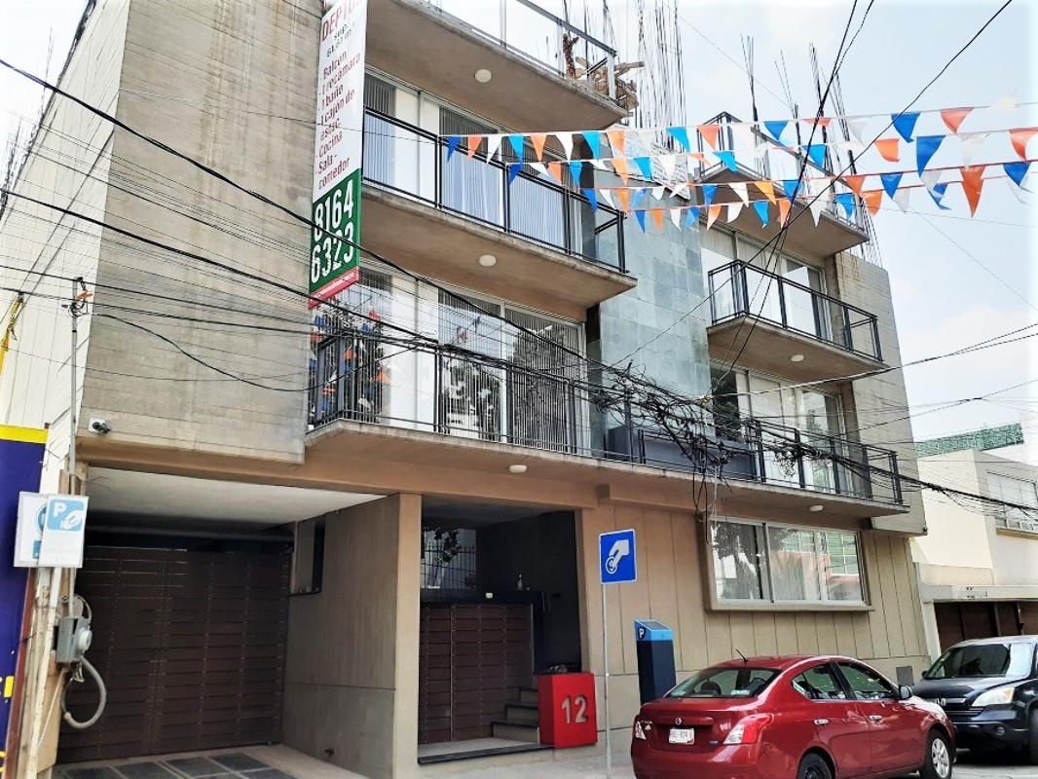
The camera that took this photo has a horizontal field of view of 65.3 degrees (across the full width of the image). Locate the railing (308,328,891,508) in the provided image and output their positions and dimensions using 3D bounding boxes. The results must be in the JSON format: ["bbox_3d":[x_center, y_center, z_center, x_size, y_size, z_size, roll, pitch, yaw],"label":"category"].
[{"bbox_3d":[2.359,0.809,11.715,11.047,0.934,0.700,12,-20,-36],"label":"railing"}]

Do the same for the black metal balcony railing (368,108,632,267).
[{"bbox_3d":[-0.375,-2.365,10.457,4.205,0.944,0.650,12,-20,-36],"label":"black metal balcony railing"}]

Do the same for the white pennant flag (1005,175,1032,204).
[{"bbox_3d":[4.400,-1.752,7.126,0.040,0.260,0.210,11,0,-34],"label":"white pennant flag"}]

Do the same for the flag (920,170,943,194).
[{"bbox_3d":[3.562,-1.796,6.996,0.040,0.220,0.180,12,1,-37],"label":"flag"}]

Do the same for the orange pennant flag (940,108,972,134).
[{"bbox_3d":[3.204,-1.968,5.941,0.210,0.230,0.040,12,-4,42],"label":"orange pennant flag"}]

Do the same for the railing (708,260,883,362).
[{"bbox_3d":[5.056,-1.244,14.516,4.156,0.944,0.650,12,-20,-36],"label":"railing"}]

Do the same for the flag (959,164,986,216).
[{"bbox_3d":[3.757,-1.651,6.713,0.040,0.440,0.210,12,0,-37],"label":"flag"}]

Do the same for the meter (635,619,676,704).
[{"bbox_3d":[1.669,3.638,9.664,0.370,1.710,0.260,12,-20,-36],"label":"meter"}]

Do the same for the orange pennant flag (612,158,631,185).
[{"bbox_3d":[1.150,-2.436,9.067,0.210,0.320,0.040,13,-2,45],"label":"orange pennant flag"}]

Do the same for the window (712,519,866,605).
[{"bbox_3d":[4.772,3.024,13.986,4.319,1.324,0.120,12,-20,-36],"label":"window"}]

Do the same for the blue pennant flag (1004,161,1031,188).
[{"bbox_3d":[3.955,-1.713,6.430,0.040,0.230,0.210,12,0,-37],"label":"blue pennant flag"}]

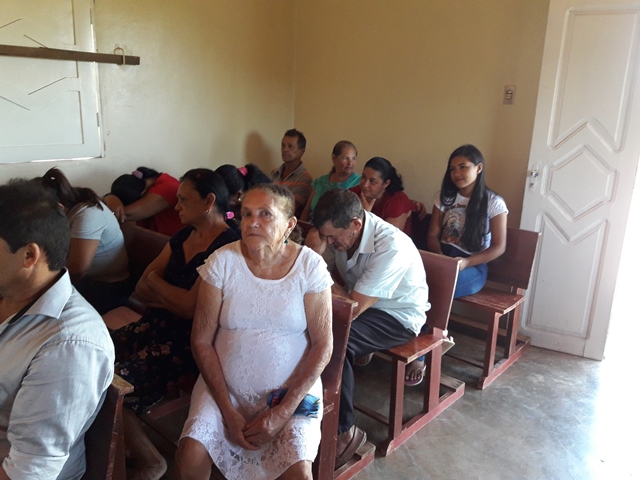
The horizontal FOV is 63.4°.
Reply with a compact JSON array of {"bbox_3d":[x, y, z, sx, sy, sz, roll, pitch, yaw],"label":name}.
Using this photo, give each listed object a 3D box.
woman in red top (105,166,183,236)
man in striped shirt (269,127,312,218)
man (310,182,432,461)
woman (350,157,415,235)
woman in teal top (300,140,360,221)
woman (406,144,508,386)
[{"bbox_3d":[-0.783,0.125,2.957,0.520,1.050,0.820,14,19,40],"label":"woman in red top"},{"bbox_3d":[-0.402,-0.192,3.845,0.500,1.245,0.750,14,19,40],"label":"man in striped shirt"},{"bbox_3d":[0.127,0.316,2.260,0.500,1.090,0.750,14,19,40],"label":"man"},{"bbox_3d":[0.267,0.042,3.302,0.500,1.110,0.730,14,19,40],"label":"woman"},{"bbox_3d":[-0.075,-0.085,3.585,0.480,1.190,0.730,9,16,26],"label":"woman in teal top"},{"bbox_3d":[0.688,0.098,2.918,0.480,1.220,0.750,13,18,37],"label":"woman"}]

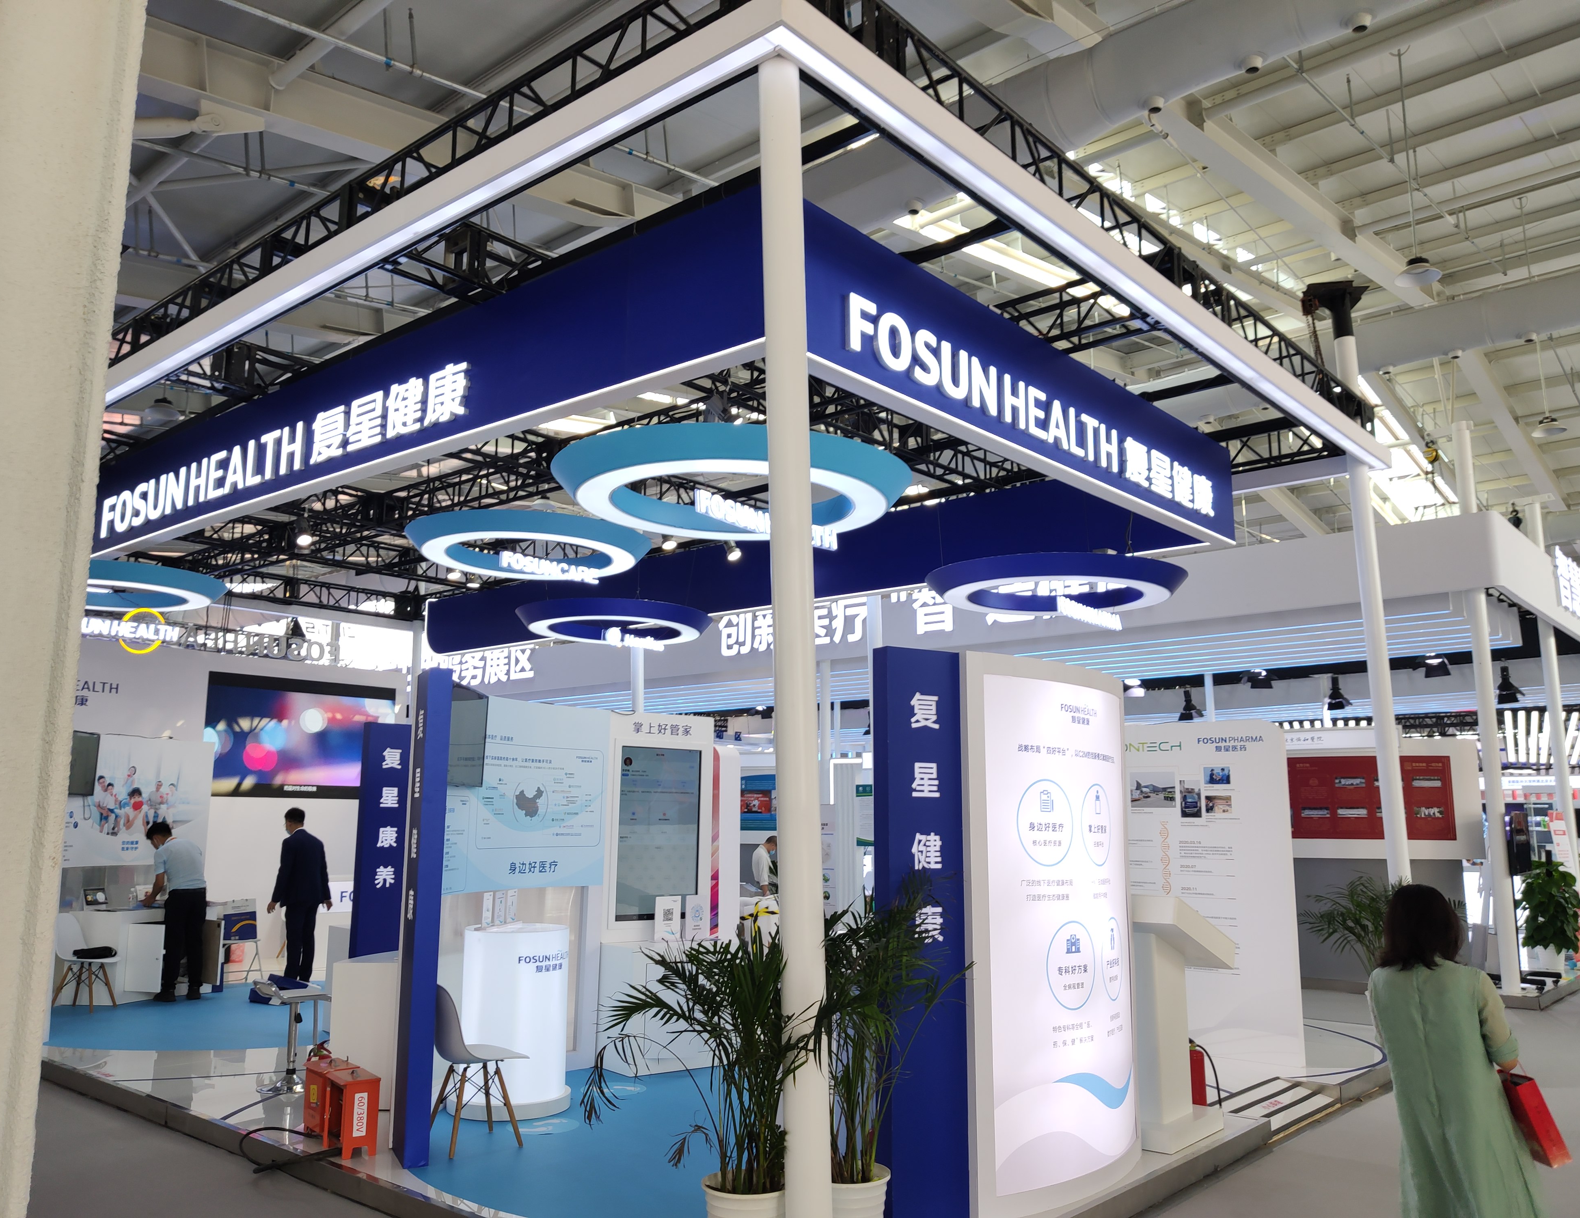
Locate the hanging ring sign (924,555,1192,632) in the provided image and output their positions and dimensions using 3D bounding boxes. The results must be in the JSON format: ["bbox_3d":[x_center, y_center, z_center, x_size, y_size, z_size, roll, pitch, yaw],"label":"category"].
[{"bbox_3d":[2.071,-0.044,9.518,2.000,0.370,2.000,0,-10,0],"label":"hanging ring sign"}]

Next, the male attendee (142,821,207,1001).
[{"bbox_3d":[-5.646,2.762,11.181,0.550,1.600,0.480,-7,-12,36],"label":"male attendee"}]

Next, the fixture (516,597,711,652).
[{"bbox_3d":[-1.646,0.220,11.450,1.820,0.330,1.820,0,-10,0],"label":"fixture"}]

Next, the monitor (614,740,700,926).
[{"bbox_3d":[-0.938,1.614,8.786,0.690,1.210,0.070,7,-11,-36],"label":"monitor"}]

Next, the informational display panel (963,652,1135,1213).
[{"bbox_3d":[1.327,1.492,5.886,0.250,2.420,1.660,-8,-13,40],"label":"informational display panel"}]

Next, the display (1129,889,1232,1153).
[{"bbox_3d":[2.032,2.214,6.710,0.600,1.280,0.800,-8,-13,40],"label":"display"}]

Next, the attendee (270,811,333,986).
[{"bbox_3d":[-4.829,2.856,12.162,0.600,1.730,0.360,7,-11,-35],"label":"attendee"}]

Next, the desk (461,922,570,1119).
[{"bbox_3d":[-1.660,2.437,7.309,0.670,1.030,0.670,0,-9,0],"label":"desk"}]

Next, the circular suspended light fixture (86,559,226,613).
[{"bbox_3d":[-7.218,-0.214,12.848,2.380,0.180,2.380,0,-9,0],"label":"circular suspended light fixture"}]

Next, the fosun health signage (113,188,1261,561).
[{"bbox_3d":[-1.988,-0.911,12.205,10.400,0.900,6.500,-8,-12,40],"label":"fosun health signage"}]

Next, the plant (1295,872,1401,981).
[{"bbox_3d":[4.659,2.702,9.498,1.200,1.300,1.200,-8,-13,40],"label":"plant"}]

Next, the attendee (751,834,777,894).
[{"bbox_3d":[-0.216,3.353,13.875,0.450,1.500,0.500,-1,-10,6],"label":"attendee"}]

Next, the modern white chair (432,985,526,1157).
[{"bbox_3d":[-1.650,2.379,6.410,0.540,0.810,0.470,8,-12,-37],"label":"modern white chair"}]

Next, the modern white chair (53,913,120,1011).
[{"bbox_3d":[-6.149,3.076,10.696,0.530,0.820,0.470,-1,-9,5],"label":"modern white chair"}]

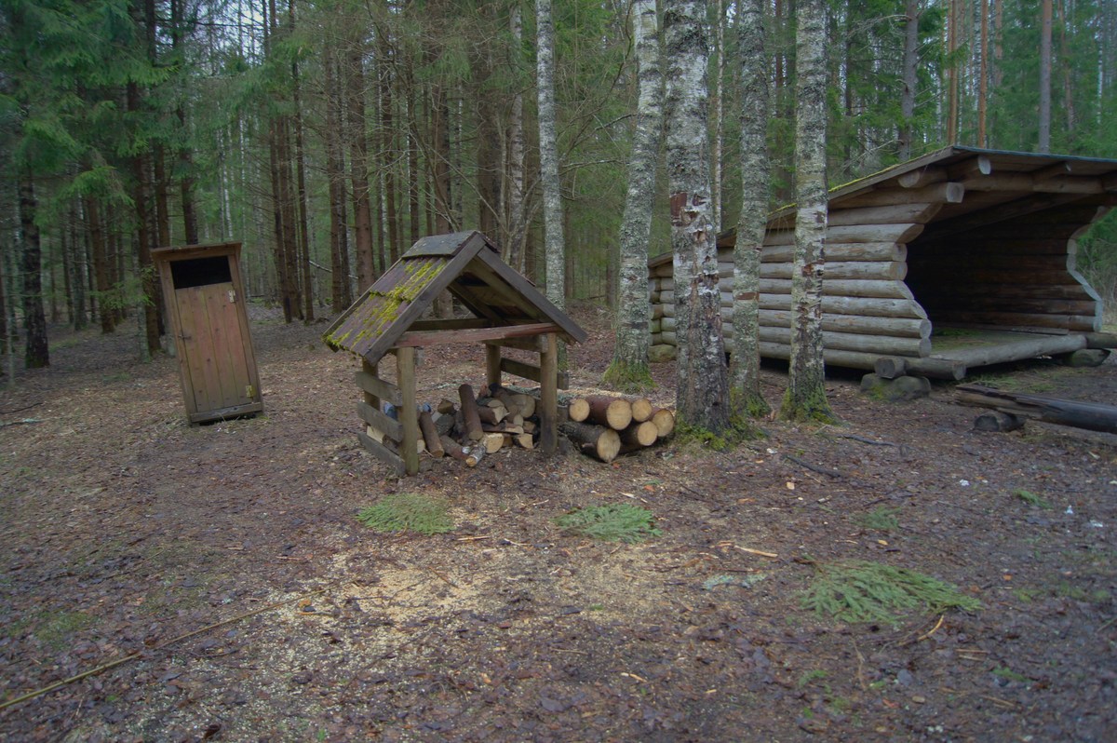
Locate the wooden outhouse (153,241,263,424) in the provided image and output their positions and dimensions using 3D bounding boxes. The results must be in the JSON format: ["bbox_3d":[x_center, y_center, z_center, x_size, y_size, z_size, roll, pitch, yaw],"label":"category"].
[{"bbox_3d":[-3.803,-0.463,9.228,0.833,1.853,1.150,-9,13,-20],"label":"wooden outhouse"}]

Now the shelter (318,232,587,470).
[{"bbox_3d":[-0.893,-0.241,7.126,1.788,1.826,1.368,-5,9,-26],"label":"shelter"}]

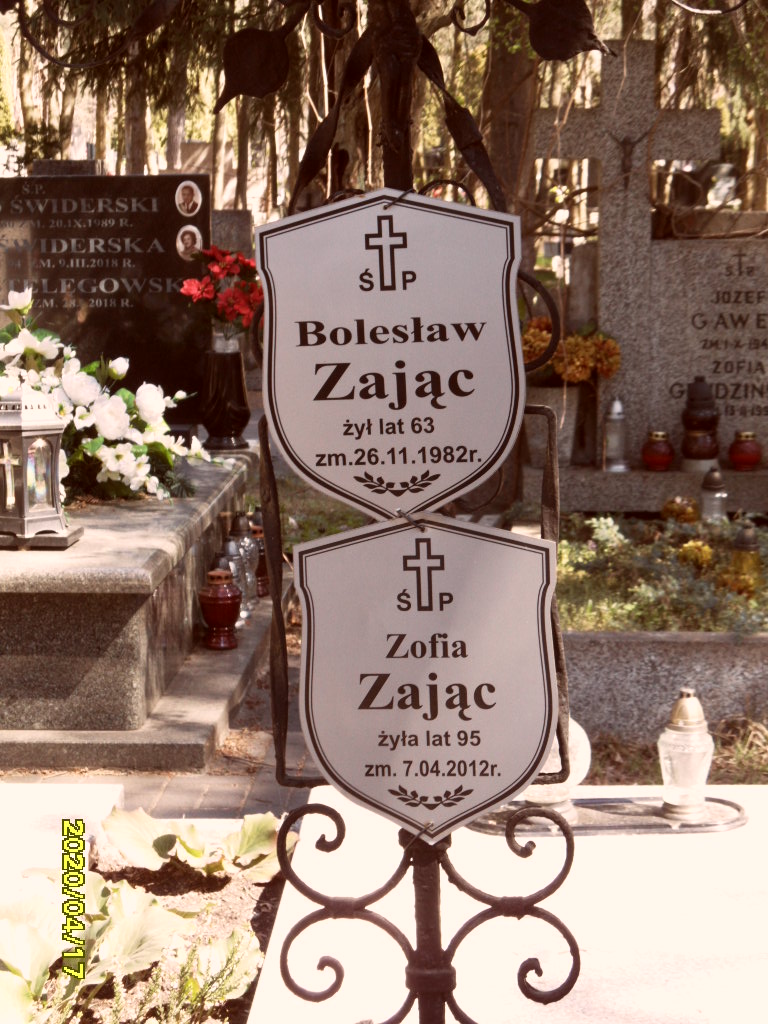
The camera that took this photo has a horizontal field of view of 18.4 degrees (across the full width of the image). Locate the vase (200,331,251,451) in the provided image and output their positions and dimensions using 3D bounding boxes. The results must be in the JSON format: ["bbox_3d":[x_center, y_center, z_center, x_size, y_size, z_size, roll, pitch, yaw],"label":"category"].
[{"bbox_3d":[-0.516,-0.395,7.700,0.160,0.381,0.155,0,9,3],"label":"vase"}]

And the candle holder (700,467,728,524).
[{"bbox_3d":[1.061,-0.047,7.600,0.088,0.200,0.088,0,9,3],"label":"candle holder"}]

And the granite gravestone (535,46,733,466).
[{"bbox_3d":[0.819,-0.875,8.000,0.604,1.415,0.160,0,9,3],"label":"granite gravestone"}]

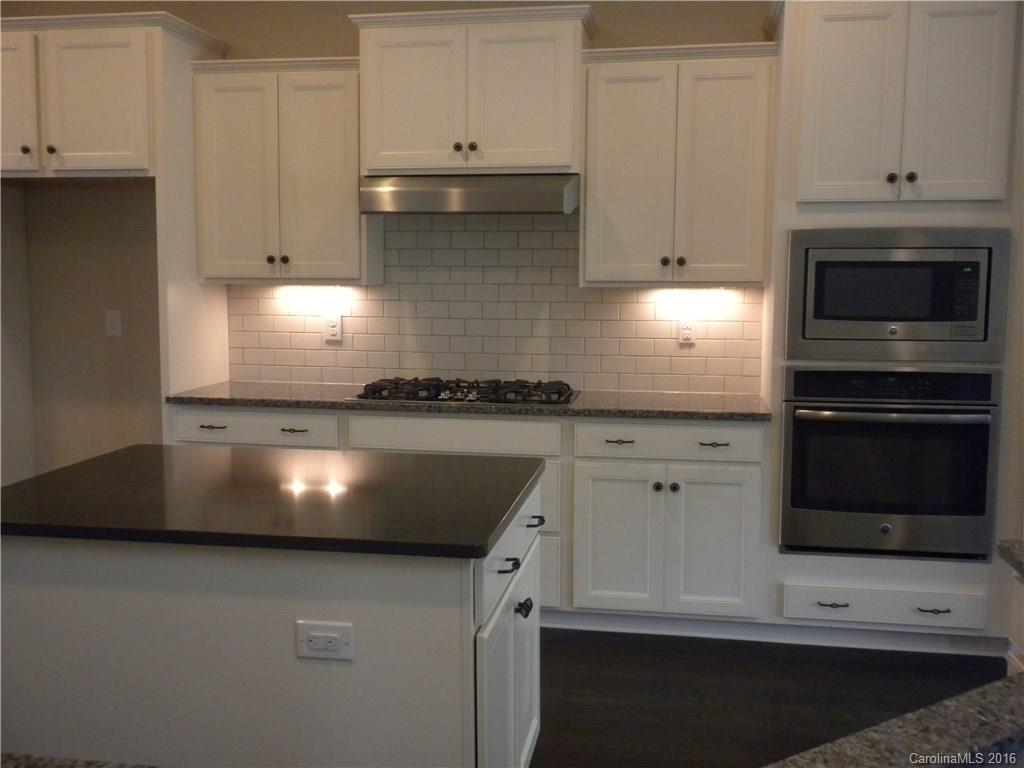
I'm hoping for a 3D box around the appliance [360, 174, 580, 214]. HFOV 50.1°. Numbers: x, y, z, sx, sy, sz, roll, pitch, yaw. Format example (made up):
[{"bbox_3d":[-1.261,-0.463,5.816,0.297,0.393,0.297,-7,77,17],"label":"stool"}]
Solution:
[{"bbox_3d":[-0.159,-0.787,4.591,0.907,0.157,0.490,1,6,11],"label":"appliance"}]

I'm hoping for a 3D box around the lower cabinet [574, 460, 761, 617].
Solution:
[{"bbox_3d":[0.650,0.573,4.539,0.716,0.595,0.603,1,6,10],"label":"lower cabinet"}]

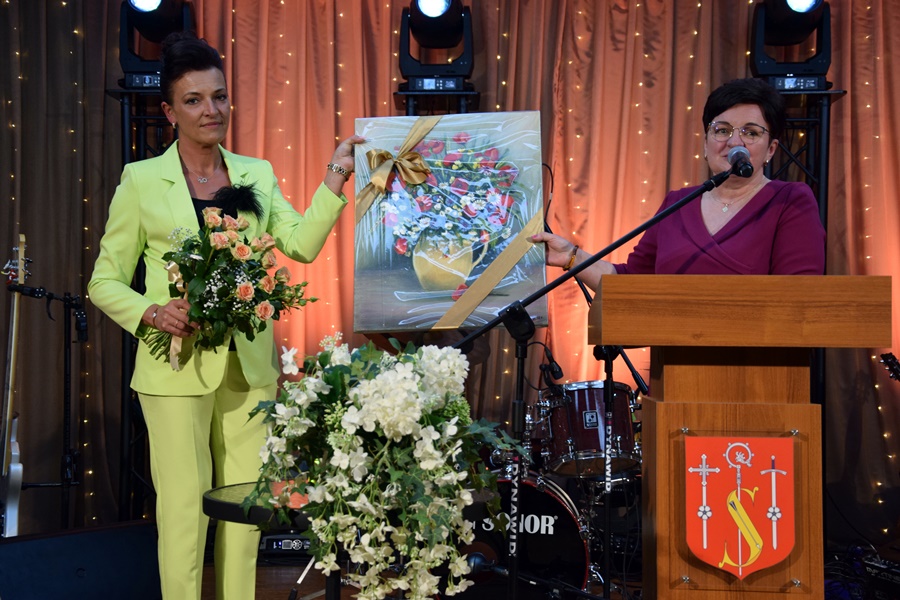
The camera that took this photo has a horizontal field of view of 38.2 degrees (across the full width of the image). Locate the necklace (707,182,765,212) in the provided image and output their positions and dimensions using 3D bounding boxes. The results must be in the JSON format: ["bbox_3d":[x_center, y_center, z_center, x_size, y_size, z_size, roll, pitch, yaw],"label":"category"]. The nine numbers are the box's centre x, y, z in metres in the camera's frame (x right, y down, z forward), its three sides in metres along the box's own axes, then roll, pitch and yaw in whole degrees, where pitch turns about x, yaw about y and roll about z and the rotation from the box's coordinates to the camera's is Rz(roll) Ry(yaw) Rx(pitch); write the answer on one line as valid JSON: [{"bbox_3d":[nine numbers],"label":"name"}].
[{"bbox_3d":[0.708,-0.257,3.200,0.145,0.090,0.115,0,-1,28],"label":"necklace"}]

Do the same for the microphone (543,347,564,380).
[{"bbox_3d":[0.352,0.215,4.400,0.040,0.120,0.038,-34,16,-27],"label":"microphone"}]

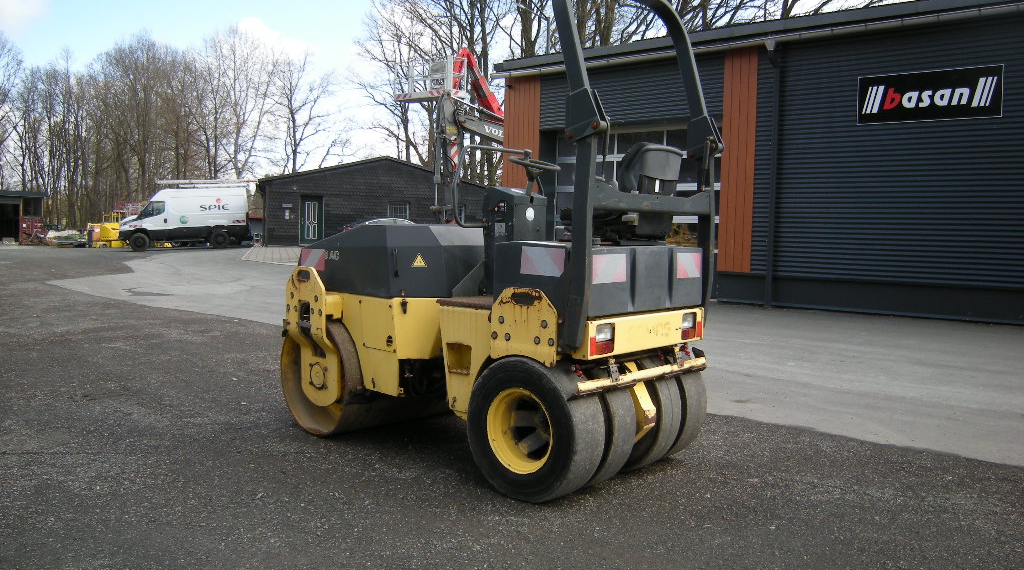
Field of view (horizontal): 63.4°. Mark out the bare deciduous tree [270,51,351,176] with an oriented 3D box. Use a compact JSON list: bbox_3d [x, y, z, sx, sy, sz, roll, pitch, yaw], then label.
[{"bbox_3d":[-13.380,-9.396,55.000,5.200,12.700,5.200,1,5,0],"label":"bare deciduous tree"}]

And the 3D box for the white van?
[{"bbox_3d":[-16.074,-3.229,40.410,5.800,2.950,2.100,-4,6,-25],"label":"white van"}]

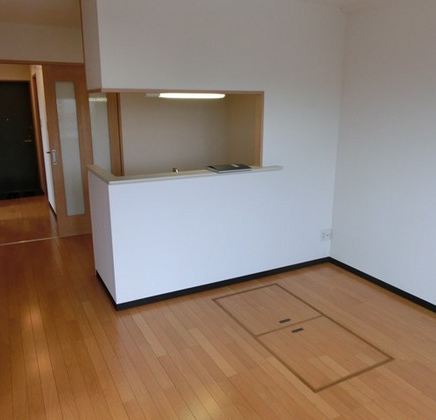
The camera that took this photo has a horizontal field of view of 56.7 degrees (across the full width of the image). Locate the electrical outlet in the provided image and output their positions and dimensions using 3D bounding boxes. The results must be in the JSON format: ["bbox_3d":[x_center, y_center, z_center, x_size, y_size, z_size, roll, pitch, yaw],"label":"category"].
[{"bbox_3d":[1.074,0.251,4.004,0.120,0.120,0.018,-7,16,-26],"label":"electrical outlet"}]

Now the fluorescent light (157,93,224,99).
[{"bbox_3d":[-0.205,-0.942,3.329,0.593,0.055,0.090,-7,16,-26],"label":"fluorescent light"}]

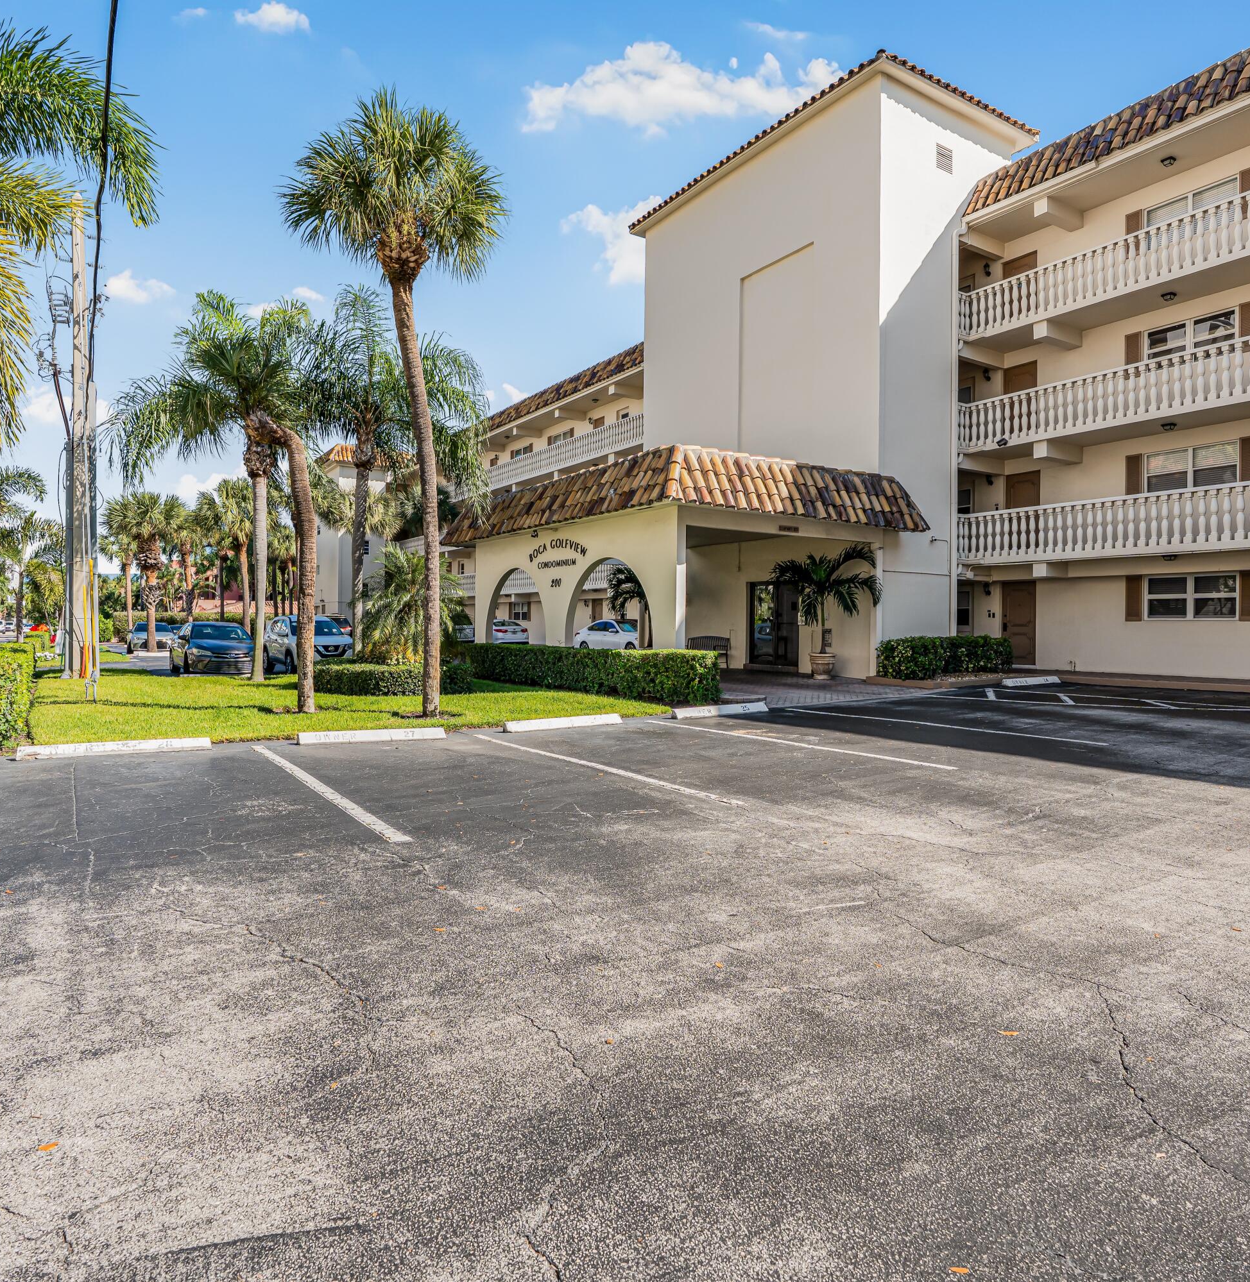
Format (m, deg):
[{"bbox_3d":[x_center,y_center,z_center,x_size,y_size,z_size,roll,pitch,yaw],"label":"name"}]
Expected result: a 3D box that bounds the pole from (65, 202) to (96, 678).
[{"bbox_3d":[-14.013,-5.042,21.864,0.750,12.100,0.600,-1,2,-33],"label":"pole"}]

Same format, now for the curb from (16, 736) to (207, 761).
[{"bbox_3d":[-5.618,1.185,9.496,1.840,0.130,0.170,-1,1,-27],"label":"curb"}]

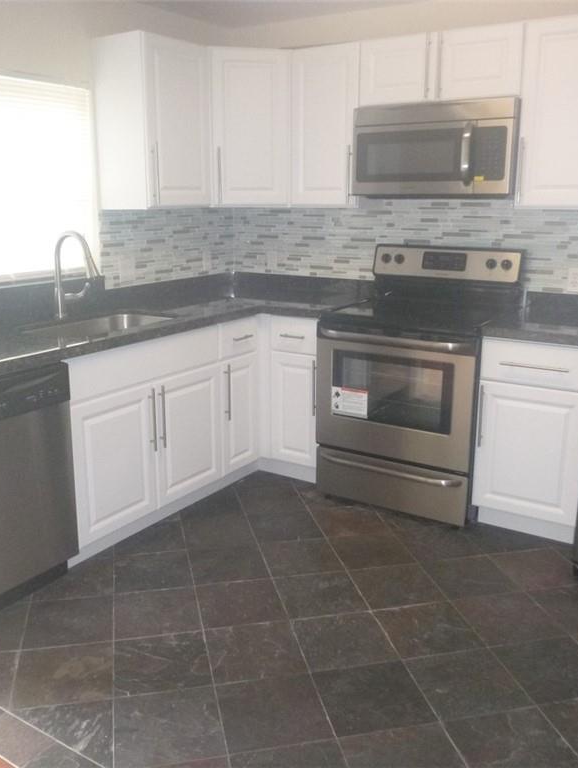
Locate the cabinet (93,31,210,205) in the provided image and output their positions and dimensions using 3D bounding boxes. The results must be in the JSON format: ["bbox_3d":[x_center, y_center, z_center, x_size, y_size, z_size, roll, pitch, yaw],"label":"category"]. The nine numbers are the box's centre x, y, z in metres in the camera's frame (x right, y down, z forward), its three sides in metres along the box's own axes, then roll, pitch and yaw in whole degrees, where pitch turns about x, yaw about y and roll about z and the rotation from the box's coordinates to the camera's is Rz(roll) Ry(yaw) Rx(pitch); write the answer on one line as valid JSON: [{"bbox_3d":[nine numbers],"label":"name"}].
[{"bbox_3d":[-0.662,-1.263,3.637,0.318,0.766,0.467,9,17,31],"label":"cabinet"}]

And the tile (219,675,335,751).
[{"bbox_3d":[-0.046,0.959,2.157,0.300,0.015,0.300,-3,14,-12],"label":"tile"}]

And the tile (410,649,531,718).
[{"bbox_3d":[0.549,0.928,2.286,0.300,0.015,0.300,-3,14,-12],"label":"tile"}]

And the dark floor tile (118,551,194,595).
[{"bbox_3d":[-0.542,0.759,2.959,0.300,0.015,0.300,-3,14,-12],"label":"dark floor tile"}]

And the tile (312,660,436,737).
[{"bbox_3d":[0.249,0.937,2.214,0.301,0.012,0.301,-3,14,-12],"label":"tile"}]

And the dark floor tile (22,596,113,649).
[{"bbox_3d":[-0.768,0.843,2.600,0.301,0.012,0.301,-3,14,-12],"label":"dark floor tile"}]

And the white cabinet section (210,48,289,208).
[{"bbox_3d":[-0.219,-1.300,3.827,0.405,0.747,0.280,-3,14,-13],"label":"white cabinet section"}]

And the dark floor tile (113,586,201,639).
[{"bbox_3d":[-0.476,0.831,2.670,0.300,0.015,0.300,-3,14,-12],"label":"dark floor tile"}]

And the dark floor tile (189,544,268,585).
[{"bbox_3d":[-0.242,0.731,2.991,0.298,0.010,0.298,-3,14,-12],"label":"dark floor tile"}]

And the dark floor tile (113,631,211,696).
[{"bbox_3d":[-0.408,0.897,2.376,0.301,0.012,0.301,-3,14,-12],"label":"dark floor tile"}]

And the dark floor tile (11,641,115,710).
[{"bbox_3d":[-0.704,0.913,2.313,0.301,0.012,0.301,-3,14,-12],"label":"dark floor tile"}]

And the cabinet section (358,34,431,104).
[{"bbox_3d":[0.568,-1.453,3.494,0.384,0.285,0.270,9,17,32],"label":"cabinet section"}]

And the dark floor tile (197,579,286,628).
[{"bbox_3d":[-0.178,0.813,2.739,0.303,0.012,0.303,-3,14,-12],"label":"dark floor tile"}]

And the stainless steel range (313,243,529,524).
[{"bbox_3d":[0.628,-0.036,3.644,0.770,1.210,0.710,9,16,31],"label":"stainless steel range"}]

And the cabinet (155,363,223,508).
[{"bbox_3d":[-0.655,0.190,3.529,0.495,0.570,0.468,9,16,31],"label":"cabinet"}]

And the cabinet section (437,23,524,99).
[{"bbox_3d":[0.890,-1.401,3.292,0.384,0.285,0.270,9,17,32],"label":"cabinet section"}]

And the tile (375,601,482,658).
[{"bbox_3d":[0.483,0.856,2.575,0.300,0.015,0.300,-3,14,-12],"label":"tile"}]

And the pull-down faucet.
[{"bbox_3d":[-0.947,-0.484,3.324,0.273,0.392,0.125,9,17,31],"label":"pull-down faucet"}]

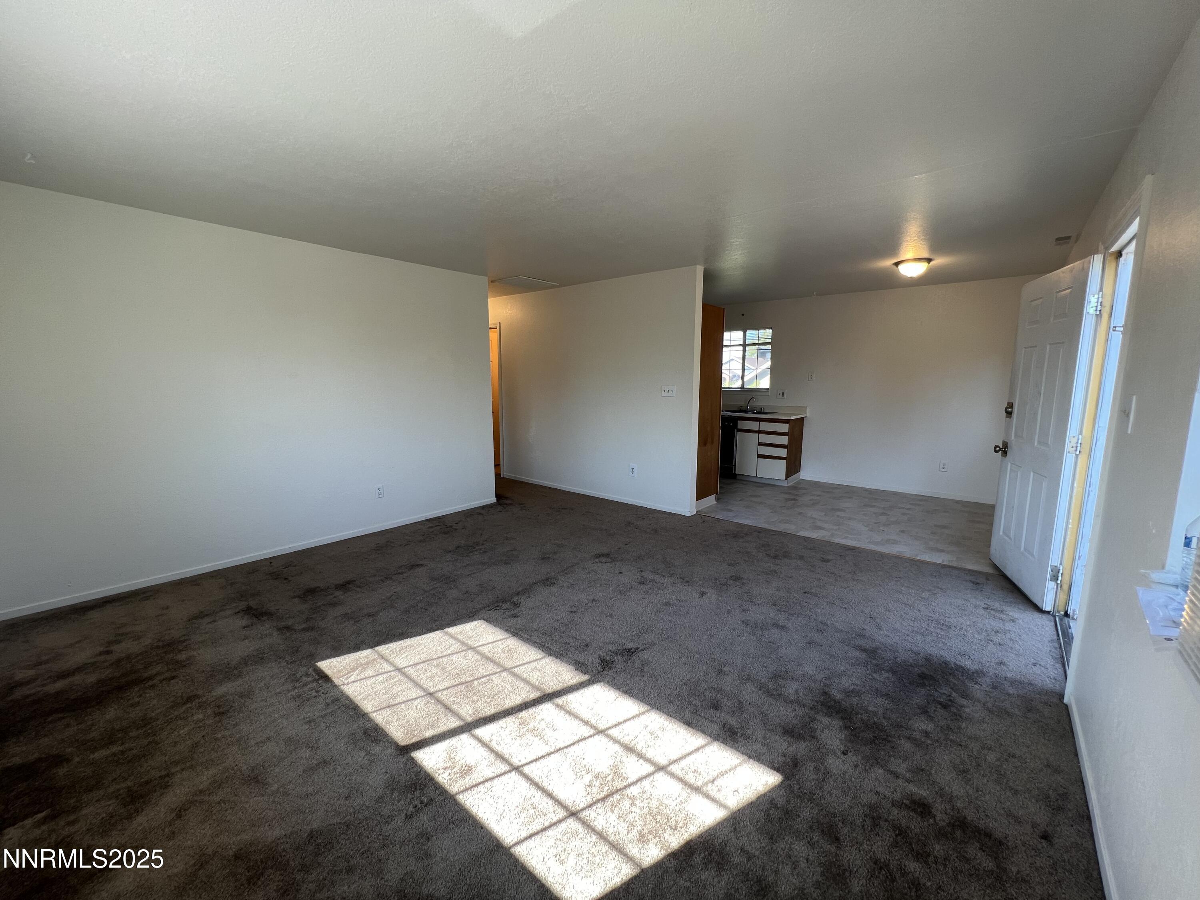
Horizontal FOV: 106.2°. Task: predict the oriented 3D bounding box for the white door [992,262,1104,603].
[{"bbox_3d":[2.868,-0.107,2.946,0.045,2.020,0.885,4,9,24],"label":"white door"}]

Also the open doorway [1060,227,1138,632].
[{"bbox_3d":[2.388,0.022,2.133,0.140,2.040,0.960,7,11,41],"label":"open doorway"}]

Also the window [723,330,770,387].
[{"bbox_3d":[2.195,-1.349,6.784,0.782,0.864,0.080,7,11,41],"label":"window"}]

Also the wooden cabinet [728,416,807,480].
[{"bbox_3d":[2.401,-0.021,6.384,0.725,0.870,0.564,7,11,41],"label":"wooden cabinet"}]

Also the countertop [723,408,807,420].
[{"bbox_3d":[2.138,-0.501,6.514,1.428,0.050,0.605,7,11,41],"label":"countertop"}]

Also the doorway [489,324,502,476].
[{"bbox_3d":[-1.714,-0.704,6.805,0.760,2.110,0.120,7,11,41],"label":"doorway"}]

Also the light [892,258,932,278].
[{"bbox_3d":[2.892,-1.690,4.177,0.305,0.115,0.305,7,11,41],"label":"light"}]

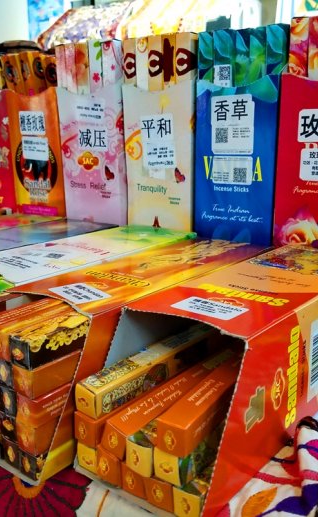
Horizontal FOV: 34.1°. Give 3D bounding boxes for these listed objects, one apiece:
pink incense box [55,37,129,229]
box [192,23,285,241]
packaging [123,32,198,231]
[{"bbox_3d":[-0.047,-0.096,0.574,0.082,0.263,0.080,7,16,30],"label":"pink incense box"},{"bbox_3d":[0.089,-0.078,0.495,0.078,0.261,0.080,8,17,33],"label":"box"},{"bbox_3d":[0.022,-0.087,0.534,0.079,0.262,0.080,8,17,33],"label":"packaging"}]

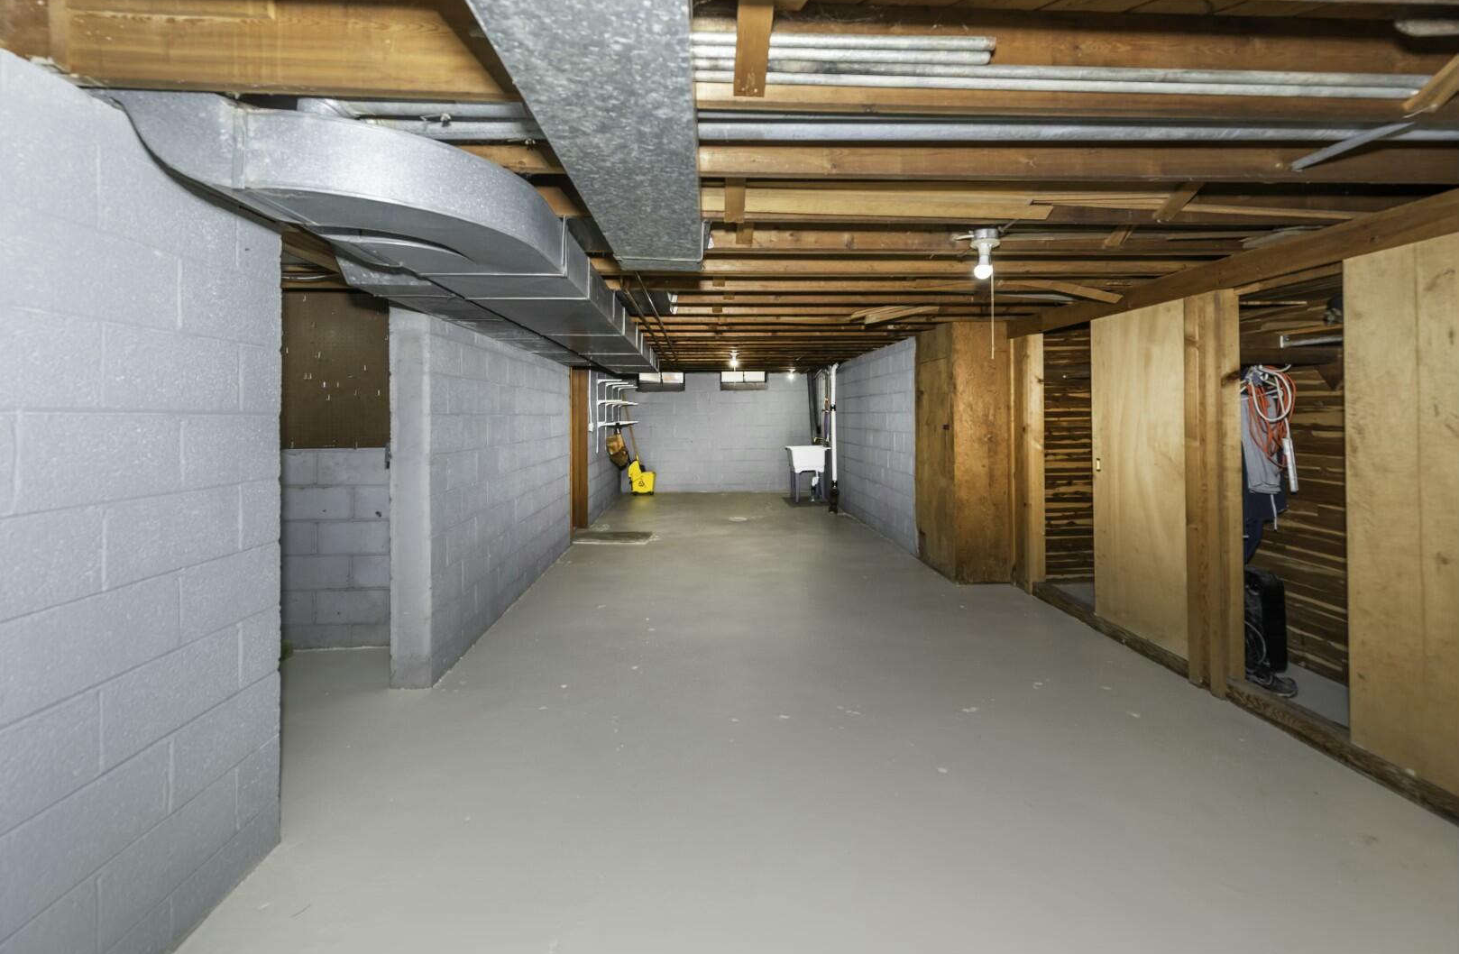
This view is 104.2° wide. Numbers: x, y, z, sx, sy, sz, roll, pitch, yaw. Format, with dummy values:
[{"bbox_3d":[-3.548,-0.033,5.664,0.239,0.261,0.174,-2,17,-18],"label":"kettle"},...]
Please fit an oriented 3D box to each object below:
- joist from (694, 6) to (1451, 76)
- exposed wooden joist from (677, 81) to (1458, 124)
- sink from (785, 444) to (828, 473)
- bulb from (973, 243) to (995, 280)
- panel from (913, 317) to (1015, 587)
[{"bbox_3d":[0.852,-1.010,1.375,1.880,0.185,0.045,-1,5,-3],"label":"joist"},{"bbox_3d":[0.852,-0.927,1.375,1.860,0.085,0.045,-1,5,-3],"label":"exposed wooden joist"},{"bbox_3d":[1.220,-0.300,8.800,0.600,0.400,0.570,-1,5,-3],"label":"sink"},{"bbox_3d":[1.030,-0.873,2.300,0.068,0.140,0.068,-1,5,-3],"label":"bulb"},{"bbox_3d":[1.977,-0.233,4.850,0.430,2.060,0.720,-1,5,-3],"label":"panel"}]

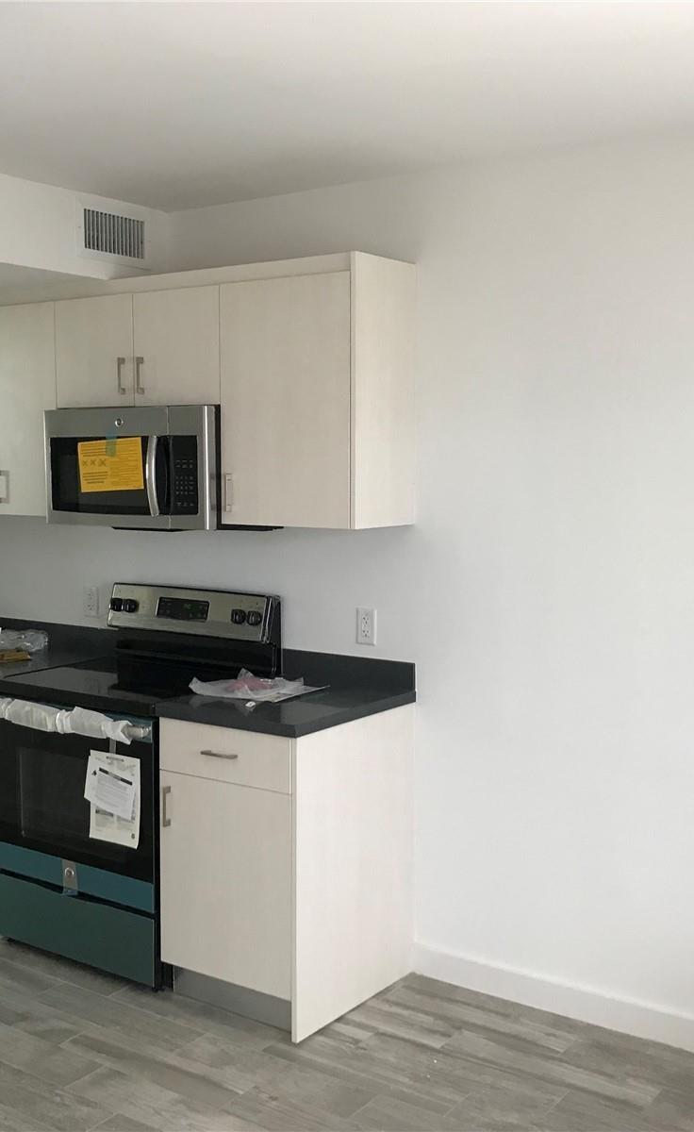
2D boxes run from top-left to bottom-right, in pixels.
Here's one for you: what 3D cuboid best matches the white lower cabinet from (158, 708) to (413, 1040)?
[{"bbox_3d":[-0.175,0.888,3.835,0.523,0.880,0.620,3,6,35],"label":"white lower cabinet"}]

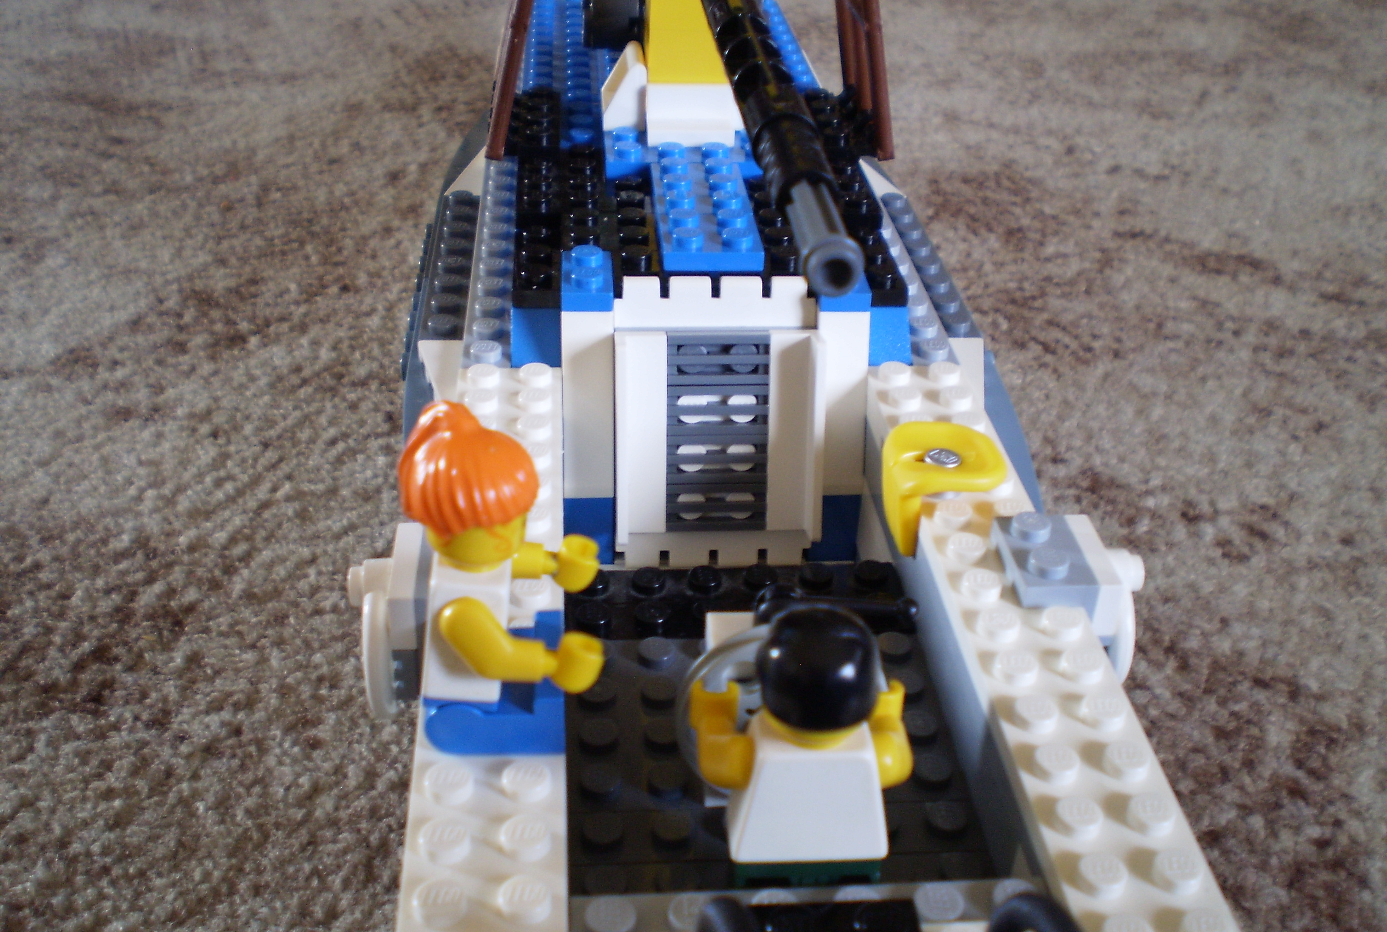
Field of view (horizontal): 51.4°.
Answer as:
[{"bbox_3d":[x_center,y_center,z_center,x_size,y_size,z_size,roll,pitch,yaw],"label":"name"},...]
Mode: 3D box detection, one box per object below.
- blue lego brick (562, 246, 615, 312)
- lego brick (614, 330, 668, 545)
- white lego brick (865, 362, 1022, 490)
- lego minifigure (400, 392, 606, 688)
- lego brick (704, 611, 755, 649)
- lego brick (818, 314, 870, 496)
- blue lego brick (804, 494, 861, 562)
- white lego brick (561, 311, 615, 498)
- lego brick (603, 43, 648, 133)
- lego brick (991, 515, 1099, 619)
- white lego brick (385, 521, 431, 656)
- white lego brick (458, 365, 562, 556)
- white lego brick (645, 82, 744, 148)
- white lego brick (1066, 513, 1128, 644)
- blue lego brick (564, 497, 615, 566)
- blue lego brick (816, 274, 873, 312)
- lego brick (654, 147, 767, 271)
[{"bbox_3d":[-0.017,-0.030,0.227,0.008,0.005,0.016,0,31,-5],"label":"blue lego brick"},{"bbox_3d":[-0.008,-0.005,0.224,0.008,0.032,0.009,-1,15,-5],"label":"lego brick"},{"bbox_3d":[0.036,-0.005,0.217,0.016,0.007,0.035,0,31,-5],"label":"white lego brick"},{"bbox_3d":[-0.020,0.009,0.148,0.020,0.036,0.024,0,31,-5],"label":"lego minifigure"},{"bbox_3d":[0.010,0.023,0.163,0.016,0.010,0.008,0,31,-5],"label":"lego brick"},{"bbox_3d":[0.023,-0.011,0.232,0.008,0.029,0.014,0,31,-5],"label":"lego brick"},{"bbox_3d":[0.022,0.007,0.241,0.008,0.013,0.012,-1,32,-5],"label":"blue lego brick"},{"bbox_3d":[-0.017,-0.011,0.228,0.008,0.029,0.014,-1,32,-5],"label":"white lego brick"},{"bbox_3d":[-0.013,-0.073,0.278,0.008,0.013,0.016,0,32,-5],"label":"lego brick"},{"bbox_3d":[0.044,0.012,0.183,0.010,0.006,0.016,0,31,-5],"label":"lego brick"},{"bbox_3d":[-0.035,0.015,0.177,0.004,0.008,0.016,-1,32,-5],"label":"white lego brick"},{"bbox_3d":[-0.026,0.003,0.202,0.016,0.011,0.057,0,32,-5],"label":"white lego brick"},{"bbox_3d":[-0.001,-0.067,0.272,0.016,0.010,0.015,0,32,-5],"label":"white lego brick"},{"bbox_3d":[0.051,0.014,0.185,0.004,0.008,0.016,-1,32,-5],"label":"white lego brick"},{"bbox_3d":[-0.017,0.007,0.237,0.008,0.011,0.013,0,32,-5],"label":"blue lego brick"},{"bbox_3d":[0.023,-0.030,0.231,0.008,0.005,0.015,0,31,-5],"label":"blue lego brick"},{"bbox_3d":[0.001,-0.045,0.248,0.016,0.005,0.048,0,31,-5],"label":"lego brick"}]

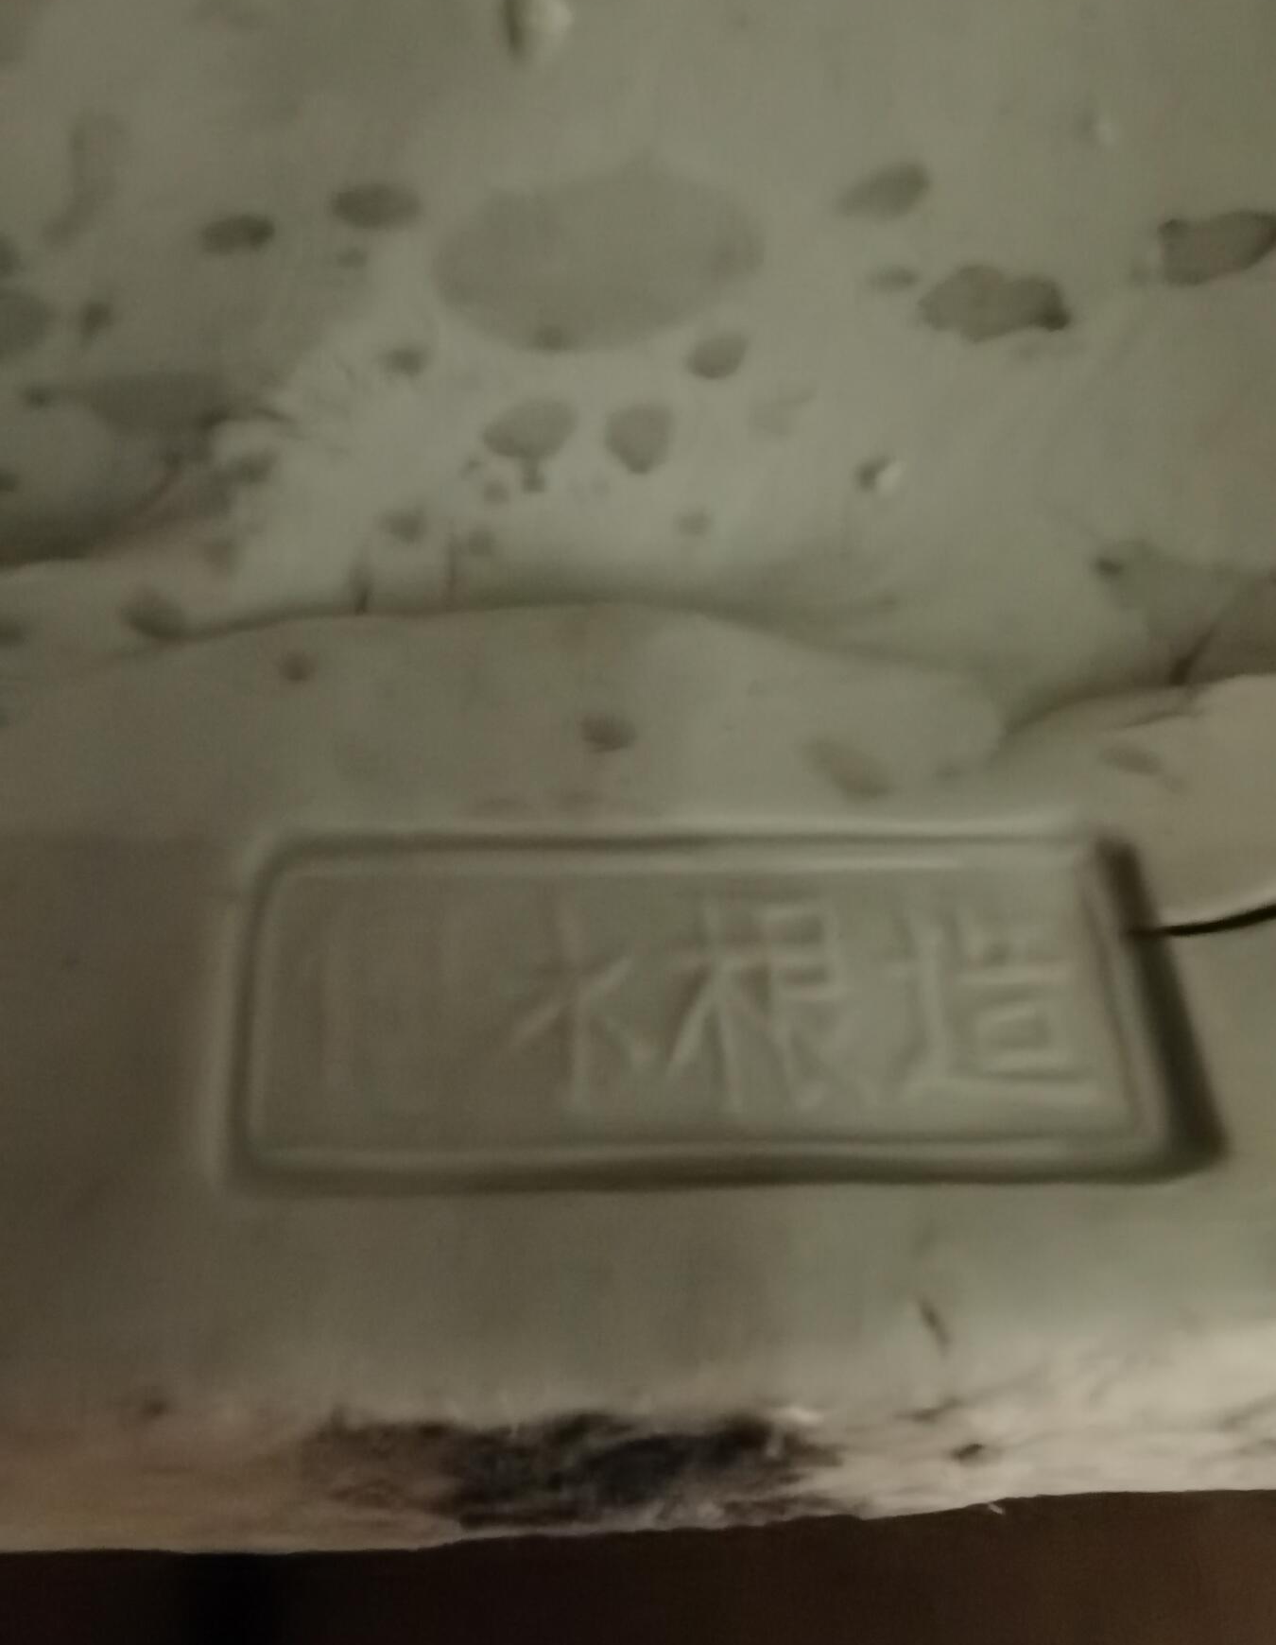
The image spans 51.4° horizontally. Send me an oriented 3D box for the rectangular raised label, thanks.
[{"bbox_3d":[0.008,0.020,0.152,0.103,0.041,0.006,0,-28,-5],"label":"rectangular raised label"}]

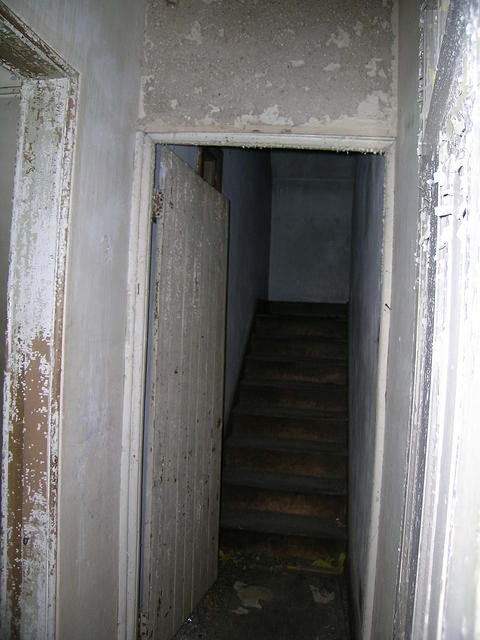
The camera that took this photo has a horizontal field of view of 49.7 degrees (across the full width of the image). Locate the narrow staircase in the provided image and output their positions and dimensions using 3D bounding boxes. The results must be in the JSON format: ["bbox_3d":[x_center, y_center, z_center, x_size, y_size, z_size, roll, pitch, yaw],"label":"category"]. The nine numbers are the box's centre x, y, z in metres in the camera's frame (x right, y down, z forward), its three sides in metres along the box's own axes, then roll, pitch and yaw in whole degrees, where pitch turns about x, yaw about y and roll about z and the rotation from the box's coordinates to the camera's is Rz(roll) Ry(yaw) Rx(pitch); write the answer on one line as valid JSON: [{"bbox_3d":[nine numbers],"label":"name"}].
[{"bbox_3d":[0.405,0.667,4.011,0.827,1.470,2.050,2,1,10],"label":"narrow staircase"}]

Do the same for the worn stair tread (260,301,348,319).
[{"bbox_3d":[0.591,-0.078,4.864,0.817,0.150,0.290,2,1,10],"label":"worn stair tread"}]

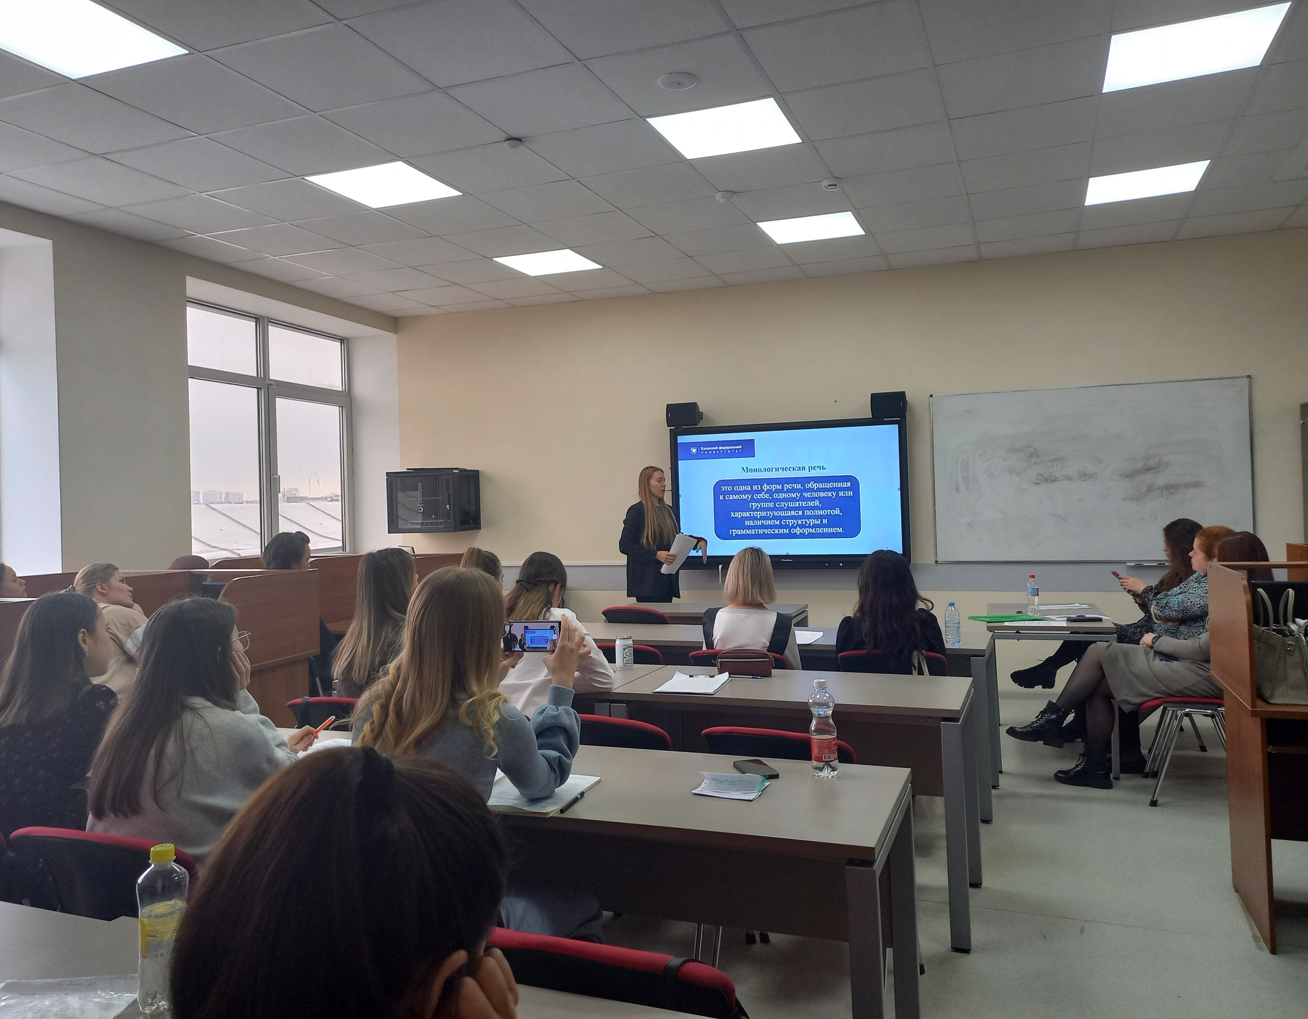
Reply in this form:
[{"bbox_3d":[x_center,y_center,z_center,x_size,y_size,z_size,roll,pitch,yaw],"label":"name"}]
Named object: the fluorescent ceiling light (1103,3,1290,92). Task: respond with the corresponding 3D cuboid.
[{"bbox_3d":[1.970,-1.700,3.628,0.600,0.050,0.600,-2,0,22],"label":"fluorescent ceiling light"}]

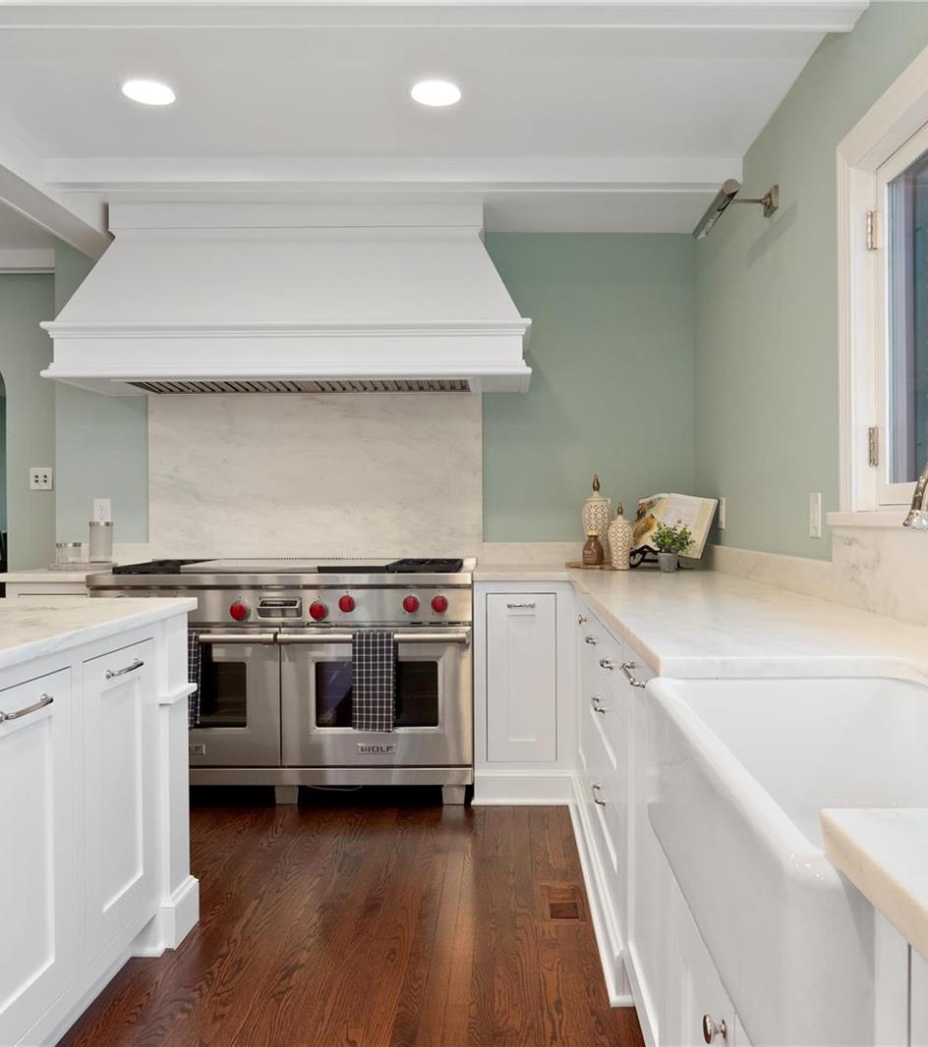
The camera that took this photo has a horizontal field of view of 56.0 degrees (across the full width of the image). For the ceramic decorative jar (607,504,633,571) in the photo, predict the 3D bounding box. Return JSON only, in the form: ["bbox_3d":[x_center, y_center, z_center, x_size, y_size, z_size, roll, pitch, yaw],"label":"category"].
[{"bbox_3d":[0.655,0.053,3.655,0.102,0.278,0.102,0,0,2],"label":"ceramic decorative jar"}]

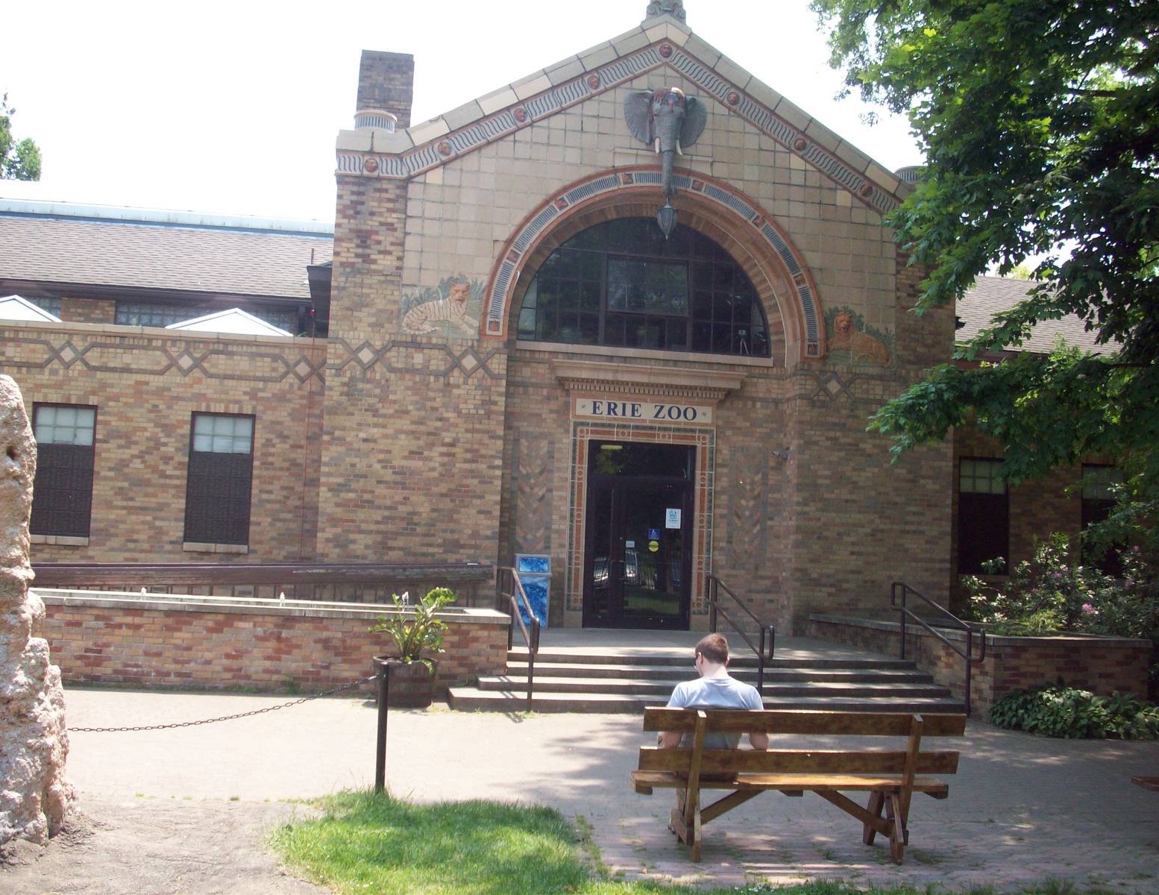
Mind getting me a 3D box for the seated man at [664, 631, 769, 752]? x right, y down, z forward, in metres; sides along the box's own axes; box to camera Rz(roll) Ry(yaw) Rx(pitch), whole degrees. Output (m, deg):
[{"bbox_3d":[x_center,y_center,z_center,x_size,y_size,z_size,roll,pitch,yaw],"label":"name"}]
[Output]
[{"bbox_3d":[0.734,1.660,7.363,0.585,1.210,0.857,3,-5,-7],"label":"seated man"}]

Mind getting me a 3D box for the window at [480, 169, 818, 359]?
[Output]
[{"bbox_3d":[1.127,-2.636,18.323,4.921,2.715,0.500,3,-5,-10],"label":"window"}]

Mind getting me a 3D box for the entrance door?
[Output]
[{"bbox_3d":[0.862,1.283,18.482,1.581,2.688,0.120,3,-5,-10],"label":"entrance door"}]

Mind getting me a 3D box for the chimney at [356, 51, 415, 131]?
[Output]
[{"bbox_3d":[-3.444,-6.056,22.600,0.930,1.600,0.850,3,-5,-10],"label":"chimney"}]

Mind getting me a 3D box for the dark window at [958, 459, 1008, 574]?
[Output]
[{"bbox_3d":[6.795,1.181,21.508,0.905,1.950,0.140,3,-5,-10],"label":"dark window"}]

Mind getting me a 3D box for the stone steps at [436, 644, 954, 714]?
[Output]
[{"bbox_3d":[1.327,2.489,13.424,5.300,0.480,1.320,3,-5,-10],"label":"stone steps"}]

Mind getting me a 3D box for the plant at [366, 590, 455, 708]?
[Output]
[{"bbox_3d":[-1.682,1.973,12.841,0.850,1.180,0.800,3,-5,-10],"label":"plant"}]

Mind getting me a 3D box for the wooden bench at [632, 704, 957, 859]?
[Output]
[{"bbox_3d":[1.189,1.856,7.156,1.818,0.810,0.596,3,-5,-7],"label":"wooden bench"}]

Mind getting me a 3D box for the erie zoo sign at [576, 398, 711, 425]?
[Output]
[{"bbox_3d":[0.938,-0.512,18.406,2.003,0.251,0.080,3,-5,-10],"label":"erie zoo sign"}]

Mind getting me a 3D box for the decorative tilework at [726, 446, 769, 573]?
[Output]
[{"bbox_3d":[2.447,0.899,18.587,0.638,1.828,0.070,3,-5,-10],"label":"decorative tilework"}]

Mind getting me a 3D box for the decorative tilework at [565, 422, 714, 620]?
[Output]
[{"bbox_3d":[0.896,1.009,18.356,2.101,2.733,0.180,3,-5,-10],"label":"decorative tilework"}]

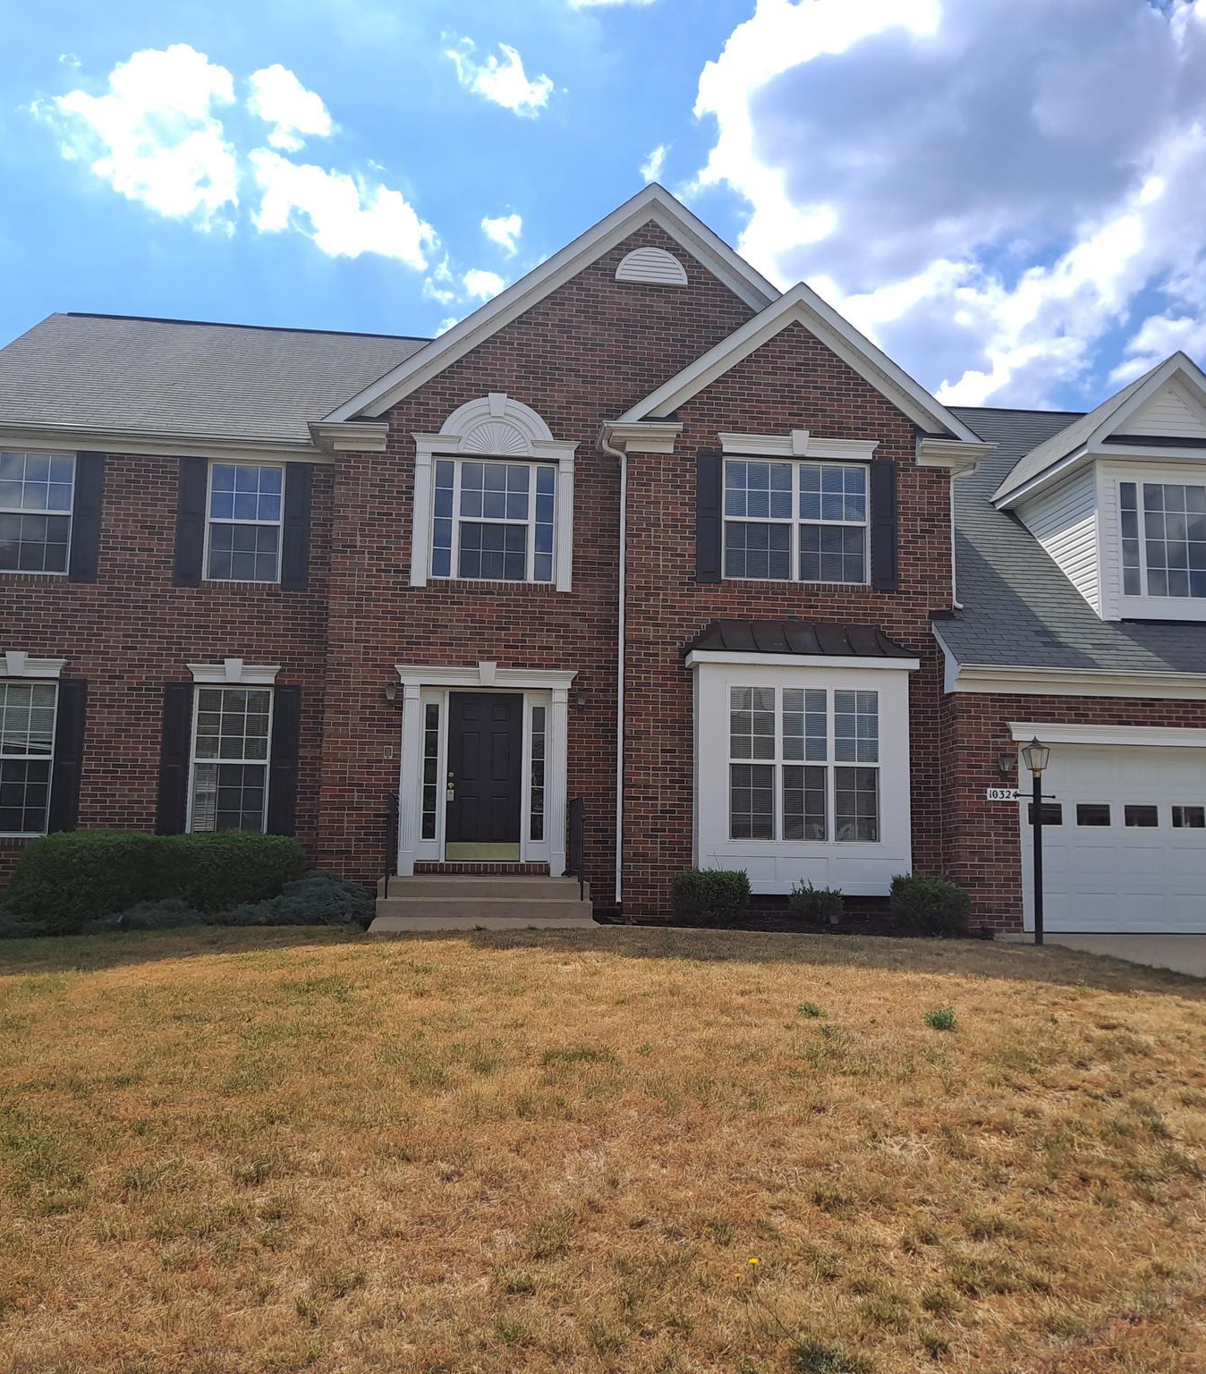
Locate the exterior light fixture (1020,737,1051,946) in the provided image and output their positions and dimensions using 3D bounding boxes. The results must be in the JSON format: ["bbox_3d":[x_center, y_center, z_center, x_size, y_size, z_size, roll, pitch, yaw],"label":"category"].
[{"bbox_3d":[4.500,1.583,13.696,0.280,2.148,0.280,2,-7,-7],"label":"exterior light fixture"}]

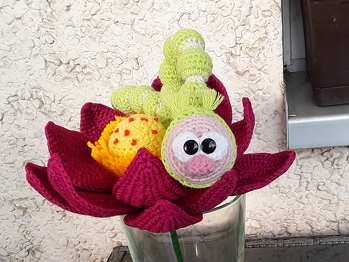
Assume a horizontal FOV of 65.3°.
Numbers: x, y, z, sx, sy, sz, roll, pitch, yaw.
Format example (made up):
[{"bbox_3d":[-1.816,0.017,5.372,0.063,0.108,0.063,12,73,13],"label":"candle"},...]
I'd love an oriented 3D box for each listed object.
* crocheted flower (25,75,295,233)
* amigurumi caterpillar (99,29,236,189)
[{"bbox_3d":[-0.014,0.011,0.285,0.272,0.115,0.225,-5,20,0],"label":"crocheted flower"},{"bbox_3d":[-0.010,-0.025,0.265,0.136,0.145,0.127,-4,15,5],"label":"amigurumi caterpillar"}]

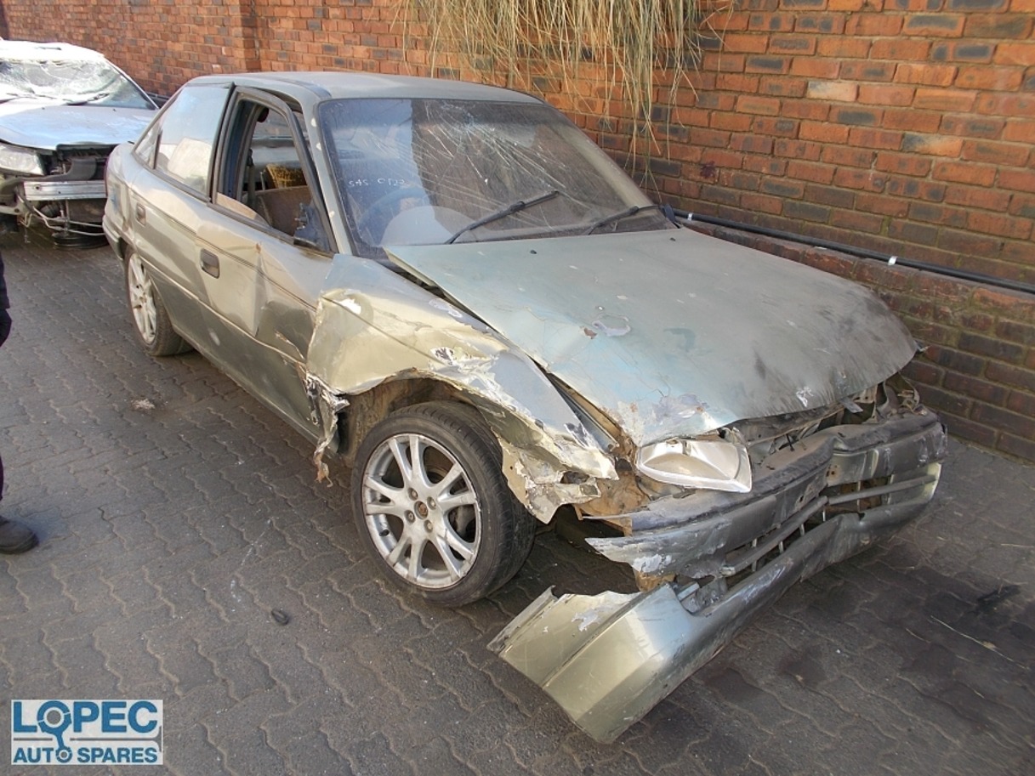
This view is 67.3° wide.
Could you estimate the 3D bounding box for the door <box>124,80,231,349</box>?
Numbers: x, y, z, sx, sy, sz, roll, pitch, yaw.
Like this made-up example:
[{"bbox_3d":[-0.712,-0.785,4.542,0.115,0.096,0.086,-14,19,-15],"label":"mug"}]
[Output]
[{"bbox_3d":[-1.477,-0.788,3.456,0.250,1.080,0.980,-14,27,-38],"label":"door"}]

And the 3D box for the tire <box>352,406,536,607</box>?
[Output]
[{"bbox_3d":[-0.222,0.322,2.248,0.585,0.580,0.205,19,26,33],"label":"tire"}]

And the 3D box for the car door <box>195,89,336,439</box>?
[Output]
[{"bbox_3d":[-0.852,-0.476,2.769,0.250,1.080,1.100,-14,27,-38],"label":"car door"}]

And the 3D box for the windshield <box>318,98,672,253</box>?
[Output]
[{"bbox_3d":[-0.087,-0.827,2.878,1.430,0.150,0.760,-14,60,-38],"label":"windshield"}]

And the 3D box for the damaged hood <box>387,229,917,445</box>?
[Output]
[{"bbox_3d":[0.485,-0.268,2.332,1.370,0.170,1.080,-14,40,-38],"label":"damaged hood"}]

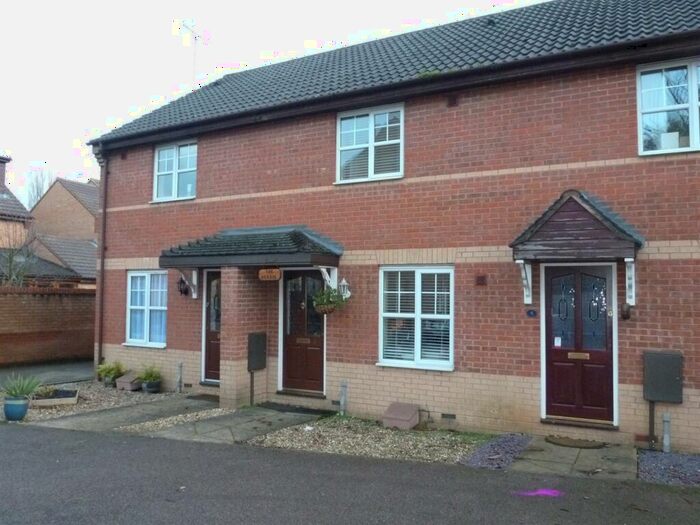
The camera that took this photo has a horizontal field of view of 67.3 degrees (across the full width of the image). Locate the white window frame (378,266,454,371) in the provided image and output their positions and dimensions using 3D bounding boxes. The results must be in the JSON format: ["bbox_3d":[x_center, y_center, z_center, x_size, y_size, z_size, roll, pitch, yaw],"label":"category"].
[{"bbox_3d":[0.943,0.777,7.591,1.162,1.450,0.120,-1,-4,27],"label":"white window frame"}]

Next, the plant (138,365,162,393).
[{"bbox_3d":[-3.749,2.191,9.930,0.390,0.480,0.380,-1,-4,27],"label":"plant"}]

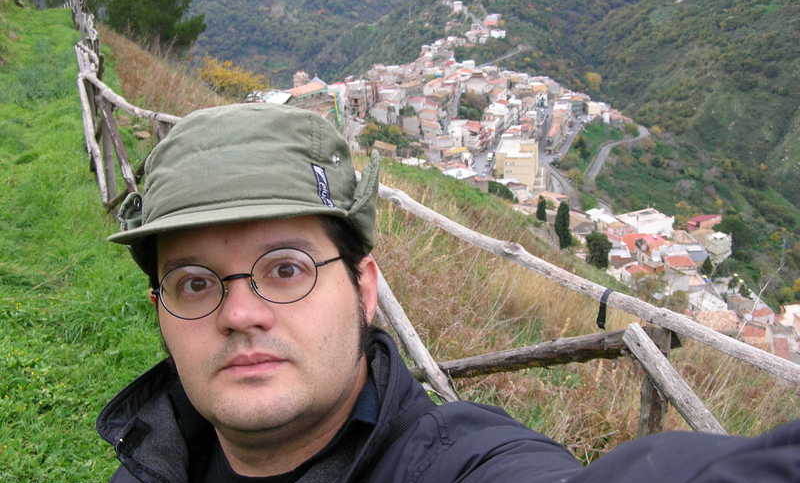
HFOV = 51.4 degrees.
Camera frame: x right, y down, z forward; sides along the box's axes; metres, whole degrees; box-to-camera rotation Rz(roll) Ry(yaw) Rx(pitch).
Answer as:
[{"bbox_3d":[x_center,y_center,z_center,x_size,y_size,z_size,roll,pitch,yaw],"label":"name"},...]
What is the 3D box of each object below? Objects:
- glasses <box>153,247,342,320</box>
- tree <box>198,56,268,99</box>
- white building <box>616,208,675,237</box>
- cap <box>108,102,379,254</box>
[{"bbox_3d":[-0.103,0.028,0.634,0.136,0.044,0.142,-9,2,6],"label":"glasses"},{"bbox_3d":[-7.209,-6.797,36.000,2.900,2.700,2.800,-4,20,-11],"label":"tree"},{"bbox_3d":[79.588,-4.222,271.300,16.300,7.800,10.600,-10,22,-25],"label":"white building"},{"bbox_3d":[-0.121,-0.046,0.648,0.200,0.135,0.270,-7,3,8],"label":"cap"}]

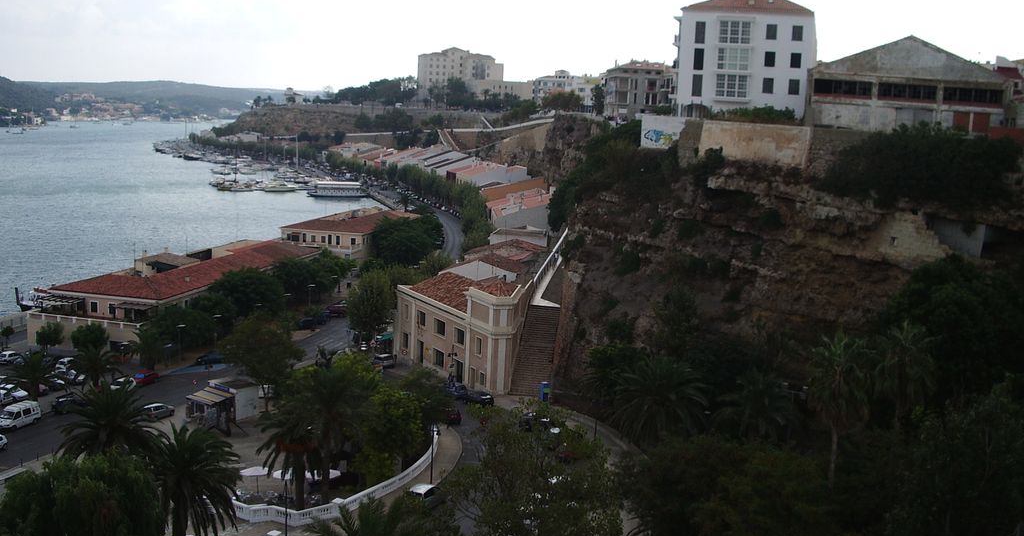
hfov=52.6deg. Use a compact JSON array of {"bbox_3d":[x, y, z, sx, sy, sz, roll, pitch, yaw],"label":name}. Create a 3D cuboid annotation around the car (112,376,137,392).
[{"bbox_3d":[-40.881,12.001,109.051,1.550,1.530,2.500,5,9,21],"label":"car"}]

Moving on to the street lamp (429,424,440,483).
[{"bbox_3d":[-6.250,14.910,83.010,1.000,5.280,0.500,2,8,0],"label":"street lamp"}]

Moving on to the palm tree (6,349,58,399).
[{"bbox_3d":[-48.305,10.764,104.573,5.067,4.772,5.067,2,8,0],"label":"palm tree"}]

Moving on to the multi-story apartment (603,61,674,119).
[{"bbox_3d":[27.167,-37.413,219.518,12.500,12.098,17.000,2,8,2],"label":"multi-story apartment"}]

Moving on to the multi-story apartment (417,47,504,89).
[{"bbox_3d":[-27.560,-105.680,564.010,46.100,26.830,22.000,2,8,-3],"label":"multi-story apartment"}]

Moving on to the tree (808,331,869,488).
[{"bbox_3d":[24.220,10.979,77.041,4.400,12.920,4.400,2,9,0],"label":"tree"}]

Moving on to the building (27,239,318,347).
[{"bbox_3d":[-53.920,2.560,177.330,19.000,10.100,65.000,4,8,11],"label":"building"}]

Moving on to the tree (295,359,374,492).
[{"bbox_3d":[-15.329,13.543,86.525,6.700,11.600,6.700,2,8,0],"label":"tree"}]

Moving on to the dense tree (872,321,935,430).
[{"bbox_3d":[30.746,10.013,81.107,4.500,12.030,4.500,2,9,0],"label":"dense tree"}]

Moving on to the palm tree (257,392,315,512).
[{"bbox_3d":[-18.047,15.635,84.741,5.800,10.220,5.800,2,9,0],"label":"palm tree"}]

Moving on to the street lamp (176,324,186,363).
[{"bbox_3d":[-42.467,9.721,132.724,1.200,4.720,1.200,2,8,0],"label":"street lamp"}]

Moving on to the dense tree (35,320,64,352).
[{"bbox_3d":[-55.428,8.229,123.423,3.465,3.775,3.465,2,8,0],"label":"dense tree"}]

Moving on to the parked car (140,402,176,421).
[{"bbox_3d":[-37.131,15.053,108.862,1.680,1.450,3.900,7,9,29],"label":"parked car"}]

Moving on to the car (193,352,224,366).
[{"bbox_3d":[-35.070,10.353,121.830,4.100,1.450,1.720,-5,11,-38],"label":"car"}]

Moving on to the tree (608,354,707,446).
[{"bbox_3d":[11.050,12.174,79.177,7.400,11.090,7.400,2,9,0],"label":"tree"}]

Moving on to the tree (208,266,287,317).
[{"bbox_3d":[-34.137,4.604,133.581,9.856,9.444,9.856,2,8,0],"label":"tree"}]

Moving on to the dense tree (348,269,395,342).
[{"bbox_3d":[-19.605,5.790,144.818,6.300,10.900,6.300,2,8,0],"label":"dense tree"}]

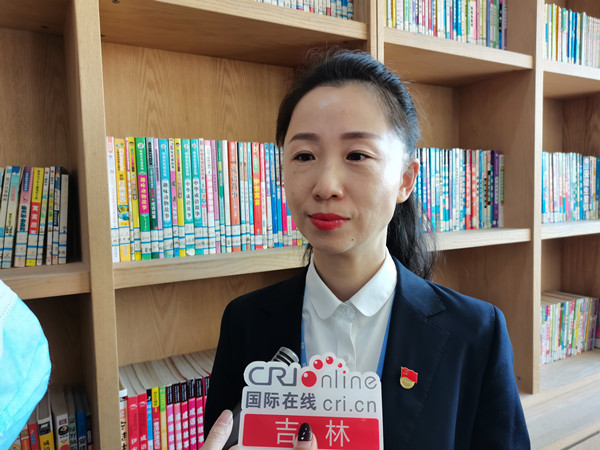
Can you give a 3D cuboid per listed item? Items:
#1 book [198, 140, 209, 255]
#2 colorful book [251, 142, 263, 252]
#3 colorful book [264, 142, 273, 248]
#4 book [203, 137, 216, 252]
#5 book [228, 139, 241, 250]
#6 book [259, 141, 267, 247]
[{"bbox_3d":[-0.241,-0.062,1.014,0.009,0.240,0.167,-3,4,-29],"label":"book"},{"bbox_3d":[-0.135,-0.067,1.076,0.019,0.237,0.167,-3,4,-29],"label":"colorful book"},{"bbox_3d":[-0.111,-0.069,1.092,0.013,0.237,0.167,-3,4,-29],"label":"colorful book"},{"bbox_3d":[-0.228,-0.061,1.019,0.013,0.237,0.167,-3,4,-29],"label":"book"},{"bbox_3d":[-0.181,-0.063,1.042,0.021,0.236,0.167,-3,4,-29],"label":"book"},{"bbox_3d":[-0.122,-0.067,1.083,0.011,0.235,0.167,-3,4,-29],"label":"book"}]

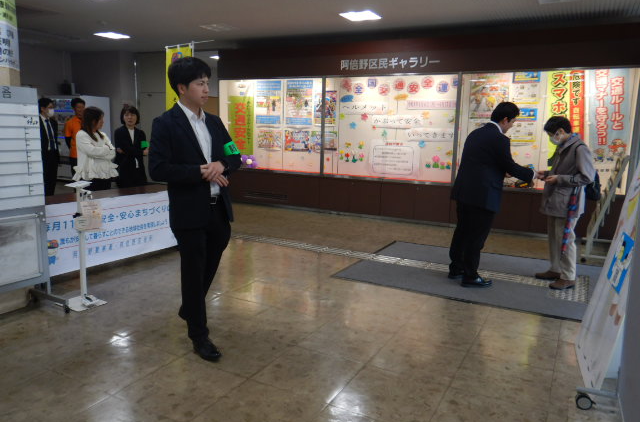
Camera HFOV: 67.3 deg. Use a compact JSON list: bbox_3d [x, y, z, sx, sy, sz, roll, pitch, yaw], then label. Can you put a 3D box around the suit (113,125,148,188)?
[{"bbox_3d":[-2.232,-0.328,5.690,0.440,1.300,0.300,-2,10,-20],"label":"suit"}]

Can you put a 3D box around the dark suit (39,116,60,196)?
[{"bbox_3d":[-3.438,-0.481,6.116,0.320,1.400,0.490,6,10,28],"label":"dark suit"}]

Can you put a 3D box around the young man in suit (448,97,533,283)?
[{"bbox_3d":[1.565,-0.160,4.495,0.740,1.670,0.540,-1,10,-18],"label":"young man in suit"}]

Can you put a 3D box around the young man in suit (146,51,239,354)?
[{"bbox_3d":[-0.750,0.002,2.911,0.460,1.730,0.530,10,12,42],"label":"young man in suit"}]

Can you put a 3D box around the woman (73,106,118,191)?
[{"bbox_3d":[-2.431,-0.350,5.272,0.360,1.585,0.470,6,10,24],"label":"woman"}]

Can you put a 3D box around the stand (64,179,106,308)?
[{"bbox_3d":[-1.808,0.257,3.665,0.300,0.930,0.260,8,11,34],"label":"stand"}]

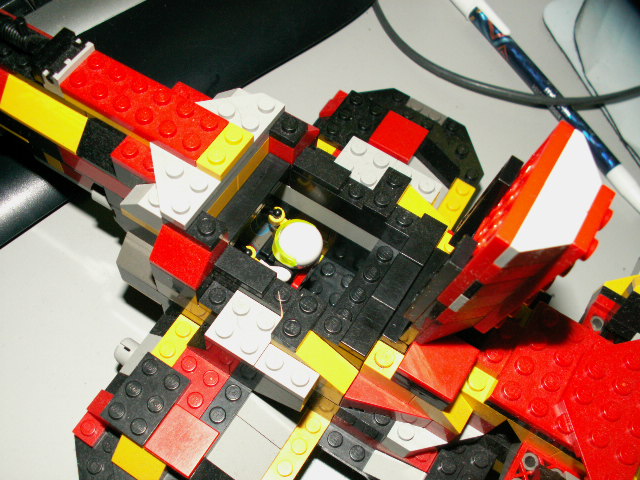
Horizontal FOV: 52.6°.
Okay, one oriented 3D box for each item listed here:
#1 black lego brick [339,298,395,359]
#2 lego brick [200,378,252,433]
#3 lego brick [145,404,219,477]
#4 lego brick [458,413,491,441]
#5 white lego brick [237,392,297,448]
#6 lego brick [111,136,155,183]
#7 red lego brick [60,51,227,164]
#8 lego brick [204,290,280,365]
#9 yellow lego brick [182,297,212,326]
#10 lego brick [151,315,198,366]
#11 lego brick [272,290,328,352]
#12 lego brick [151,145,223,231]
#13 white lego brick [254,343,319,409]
[{"bbox_3d":[0.013,0.023,0.170,0.008,0.003,0.016,31,64,10],"label":"black lego brick"},{"bbox_3d":[-0.027,0.048,0.185,0.008,0.005,0.016,31,64,10],"label":"lego brick"},{"bbox_3d":[-0.041,0.060,0.194,0.016,0.003,0.016,30,63,11],"label":"lego brick"},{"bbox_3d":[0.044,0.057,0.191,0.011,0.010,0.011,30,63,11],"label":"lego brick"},{"bbox_3d":[-0.015,0.052,0.186,0.016,0.003,0.008,31,64,10],"label":"white lego brick"},{"bbox_3d":[-0.050,-0.022,0.183,0.016,0.005,0.009,30,63,11],"label":"lego brick"},{"bbox_3d":[-0.049,-0.037,0.179,0.048,0.005,0.016,30,64,11],"label":"red lego brick"},{"bbox_3d":[-0.020,0.024,0.178,0.016,0.005,0.016,31,66,9],"label":"lego brick"},{"bbox_3d":[-0.037,0.022,0.198,0.008,0.005,0.008,30,63,11],"label":"yellow lego brick"},{"bbox_3d":[-0.045,0.032,0.204,0.008,0.005,0.016,31,66,9],"label":"lego brick"},{"bbox_3d":[-0.005,0.020,0.166,0.008,0.005,0.016,31,64,10],"label":"lego brick"},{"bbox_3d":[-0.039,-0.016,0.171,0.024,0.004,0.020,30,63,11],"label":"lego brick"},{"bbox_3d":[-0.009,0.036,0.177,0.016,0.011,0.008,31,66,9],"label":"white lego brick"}]

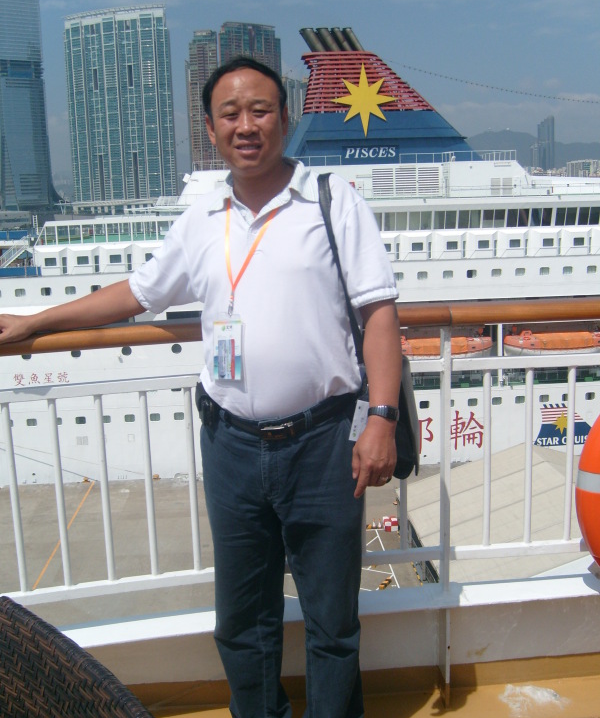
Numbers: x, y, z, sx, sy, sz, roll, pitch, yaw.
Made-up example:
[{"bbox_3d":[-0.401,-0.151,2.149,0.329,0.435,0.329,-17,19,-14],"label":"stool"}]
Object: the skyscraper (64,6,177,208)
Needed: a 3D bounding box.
[{"bbox_3d":[-214.254,-283.196,981.043,132.000,248.000,36.000,2,11,19],"label":"skyscraper"}]

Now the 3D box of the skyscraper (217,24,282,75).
[{"bbox_3d":[-59.420,-292.902,1021.705,72.000,240.000,34.000,-8,12,-29],"label":"skyscraper"}]

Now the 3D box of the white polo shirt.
[{"bbox_3d":[-0.082,-0.159,1.832,0.590,0.570,0.320,-1,11,5],"label":"white polo shirt"}]

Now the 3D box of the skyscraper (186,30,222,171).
[{"bbox_3d":[-117.023,-289.212,1022.792,36.000,236.000,36.000,-4,11,-10],"label":"skyscraper"}]

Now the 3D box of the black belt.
[{"bbox_3d":[-0.051,0.113,1.874,0.365,0.075,0.290,-2,11,0],"label":"black belt"}]

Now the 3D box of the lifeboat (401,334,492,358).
[{"bbox_3d":[11.848,-0.637,71.732,10.000,2.600,3.200,-3,11,-5],"label":"lifeboat"}]

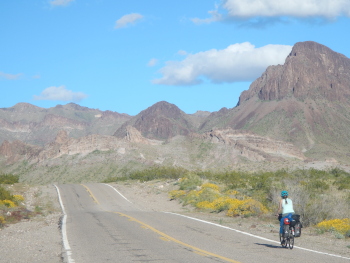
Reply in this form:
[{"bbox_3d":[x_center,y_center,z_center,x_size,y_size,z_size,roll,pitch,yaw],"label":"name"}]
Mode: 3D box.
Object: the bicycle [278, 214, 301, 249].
[{"bbox_3d":[3.373,2.960,42.100,0.600,1.030,1.780,0,-2,-6],"label":"bicycle"}]

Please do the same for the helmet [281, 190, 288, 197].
[{"bbox_3d":[3.275,1.855,42.100,0.210,0.170,0.280,0,-2,-6],"label":"helmet"}]

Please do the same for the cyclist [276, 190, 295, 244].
[{"bbox_3d":[3.315,2.565,42.000,0.540,1.600,0.880,0,-2,-6],"label":"cyclist"}]

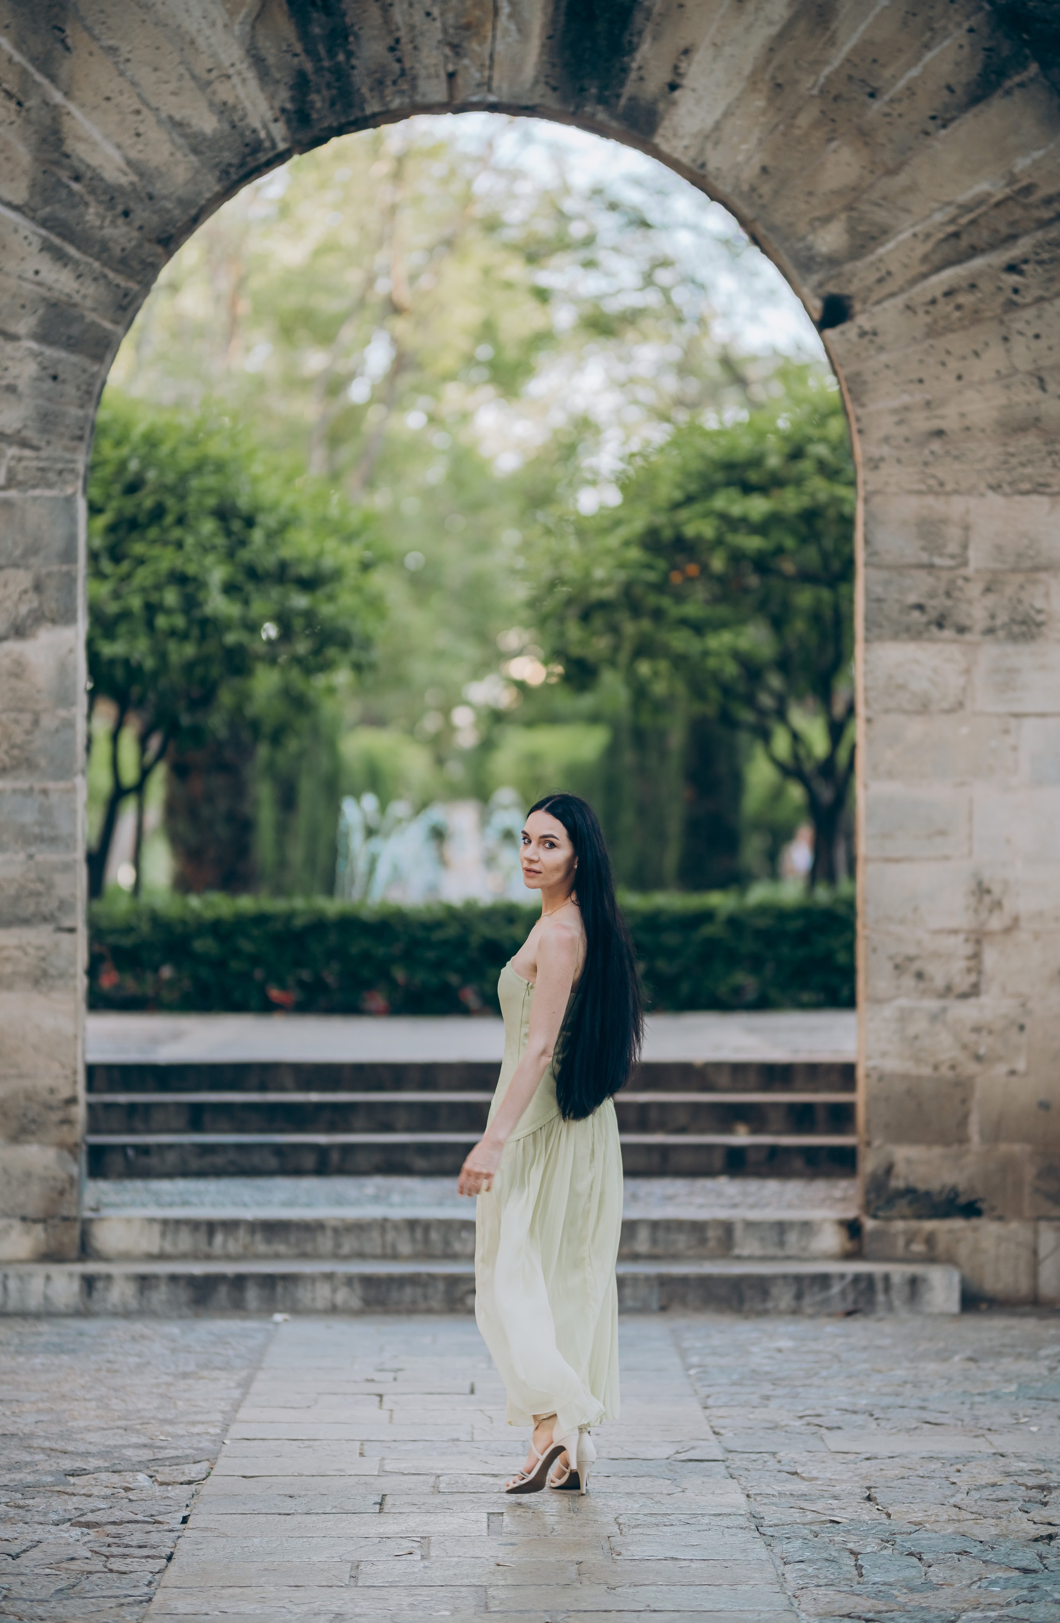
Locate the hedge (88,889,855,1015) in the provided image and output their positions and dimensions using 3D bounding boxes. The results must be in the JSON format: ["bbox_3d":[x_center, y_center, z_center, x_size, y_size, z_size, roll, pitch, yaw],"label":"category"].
[{"bbox_3d":[-0.344,0.842,23.050,5.000,0.718,0.900,0,-1,1],"label":"hedge"}]

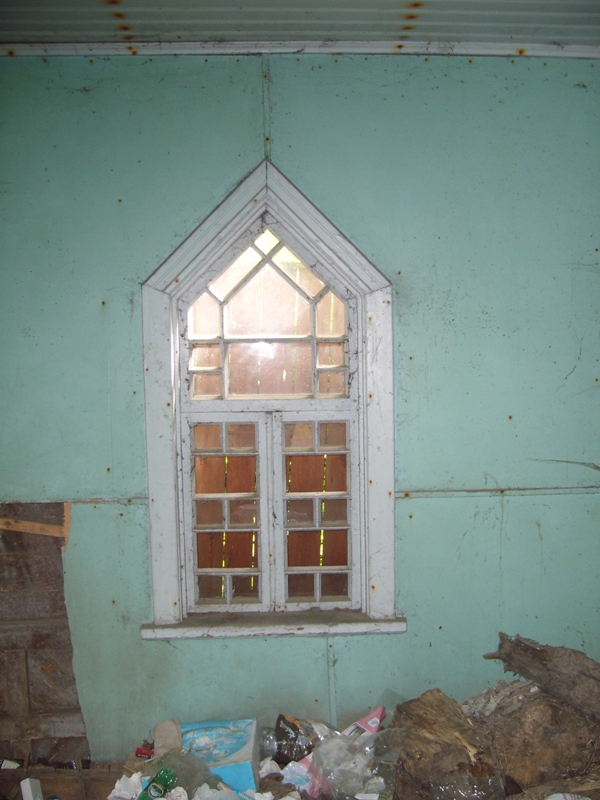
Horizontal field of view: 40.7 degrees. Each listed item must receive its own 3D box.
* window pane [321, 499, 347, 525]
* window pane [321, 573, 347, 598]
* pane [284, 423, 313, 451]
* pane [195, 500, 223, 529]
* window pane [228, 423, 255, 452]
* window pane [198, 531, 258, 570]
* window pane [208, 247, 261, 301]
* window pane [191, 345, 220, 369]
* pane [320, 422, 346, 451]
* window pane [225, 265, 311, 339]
[{"bbox_3d":[0.124,0.414,3.003,0.097,0.097,0.020,-1,3,-2],"label":"window pane"},{"bbox_3d":[0.124,0.659,2.874,0.103,0.093,0.020,-1,3,-3],"label":"window pane"},{"bbox_3d":[-0.004,0.128,2.842,0.102,0.099,0.020,-1,3,-3],"label":"pane"},{"bbox_3d":[-0.337,0.422,2.983,0.103,0.104,0.020,-1,3,-2],"label":"pane"},{"bbox_3d":[-0.207,0.133,2.869,0.092,0.107,0.020,-1,4,-3],"label":"window pane"},{"bbox_3d":[-0.272,0.557,2.992,0.221,0.135,0.020,-1,3,-2],"label":"window pane"},{"bbox_3d":[-0.222,-0.437,2.805,0.066,0.205,0.020,44,0,-4],"label":"window pane"},{"bbox_3d":[-0.332,-0.153,2.844,0.105,0.084,0.020,-1,4,-3],"label":"window pane"},{"bbox_3d":[0.116,0.129,2.848,0.102,0.099,0.020,-1,3,-3],"label":"pane"},{"bbox_3d":[-0.111,-0.343,2.815,0.302,0.256,0.020,-1,3,-3],"label":"window pane"}]

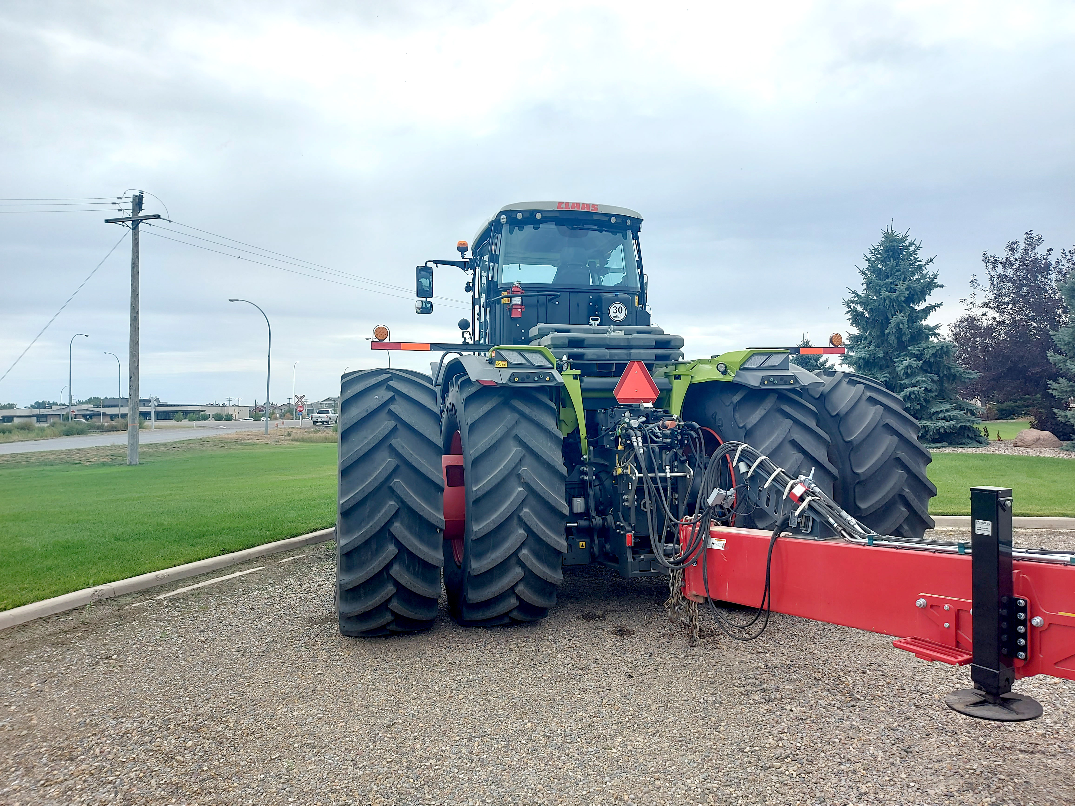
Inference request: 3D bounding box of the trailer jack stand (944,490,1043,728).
[{"bbox_3d":[2.662,1.133,4.364,0.490,1.266,0.490,0,-1,-31],"label":"trailer jack stand"}]

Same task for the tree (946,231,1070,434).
[{"bbox_3d":[23.213,-3.285,36.059,6.400,10.020,6.400,-1,-1,33],"label":"tree"}]

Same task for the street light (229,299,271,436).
[{"bbox_3d":[-19.674,-2.456,50.951,2.860,9.400,0.320,0,-1,-5],"label":"street light"}]

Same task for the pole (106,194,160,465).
[{"bbox_3d":[-13.247,-2.419,24.452,2.150,8.880,0.450,0,-1,15],"label":"pole"}]

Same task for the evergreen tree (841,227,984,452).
[{"bbox_3d":[15.441,-2.938,32.055,6.600,9.370,6.600,0,-1,26],"label":"evergreen tree"}]

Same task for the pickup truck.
[{"bbox_3d":[-24.555,1.549,86.311,2.030,1.920,5.800,0,-1,-4],"label":"pickup truck"}]

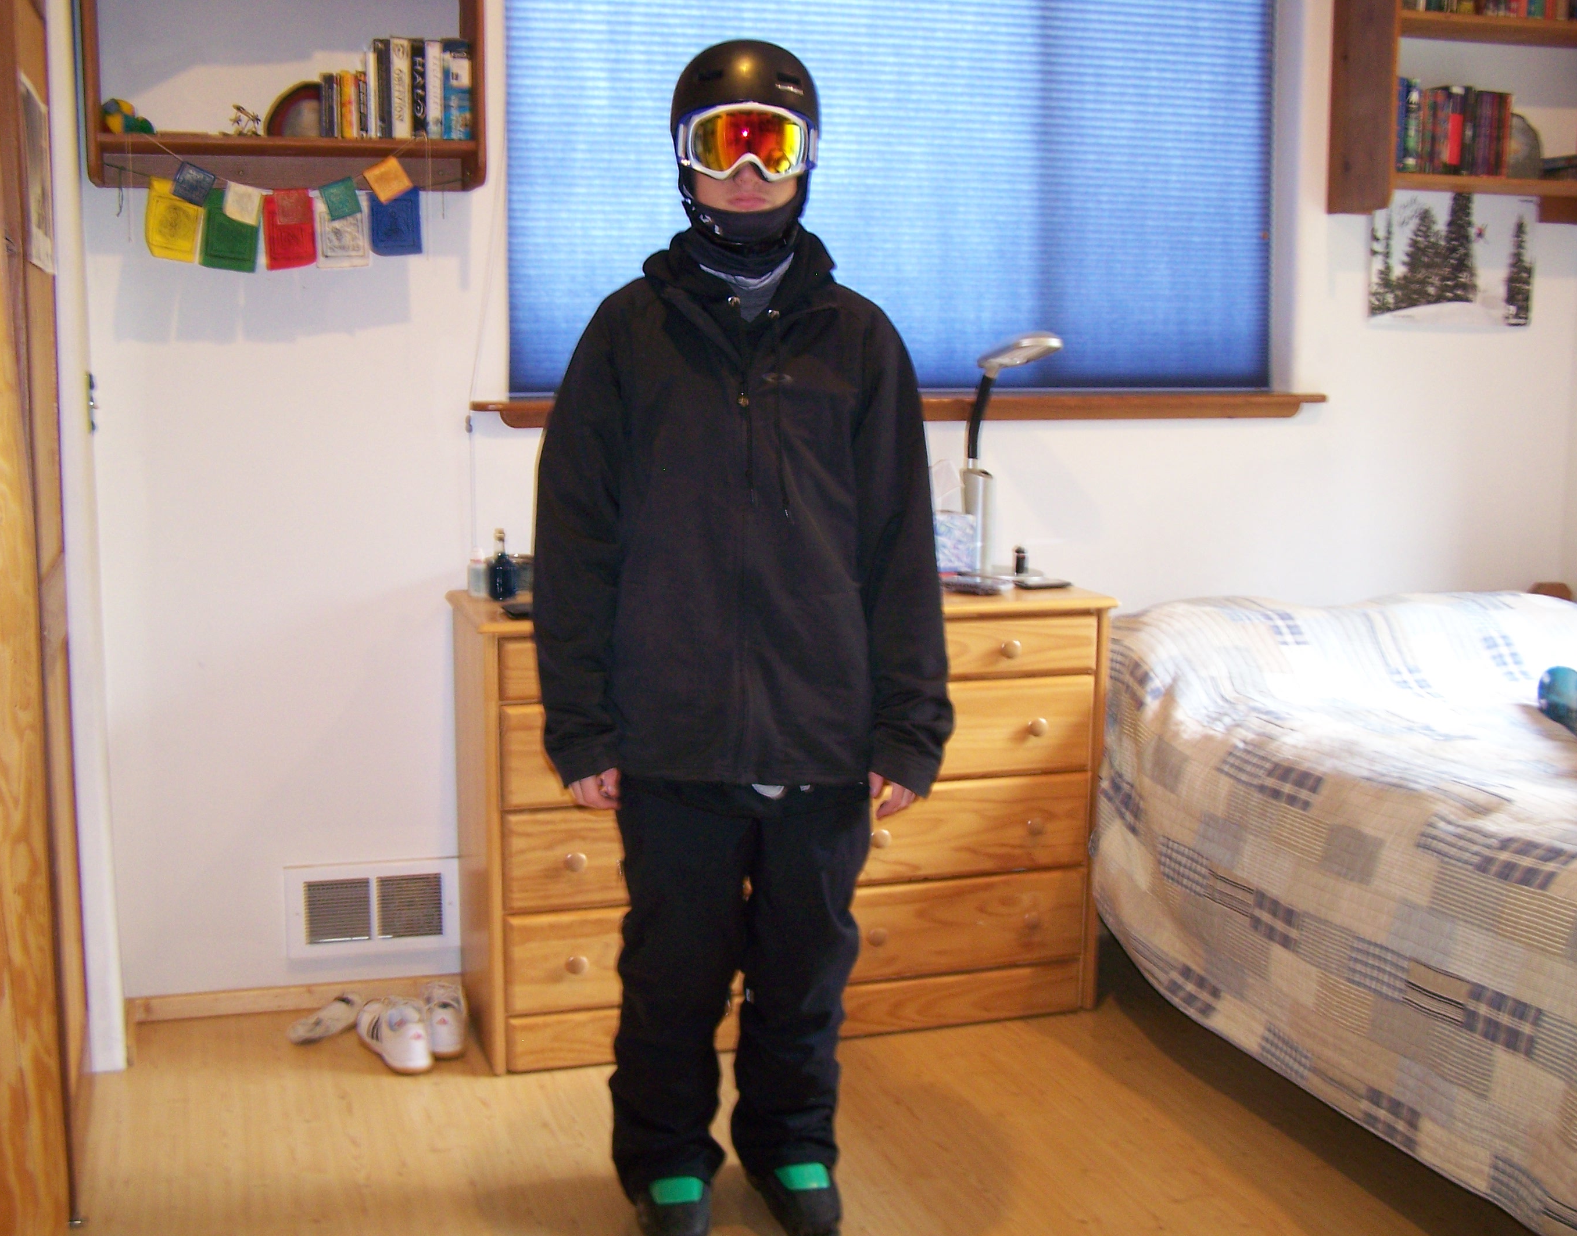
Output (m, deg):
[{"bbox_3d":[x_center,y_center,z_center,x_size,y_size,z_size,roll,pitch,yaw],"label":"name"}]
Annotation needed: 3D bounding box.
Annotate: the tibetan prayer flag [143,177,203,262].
[{"bbox_3d":[-1.134,-0.737,3.339,0.096,0.148,0.015,4,8,-16],"label":"tibetan prayer flag"}]

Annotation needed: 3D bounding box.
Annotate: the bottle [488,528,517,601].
[{"bbox_3d":[-0.572,-0.107,3.608,0.055,0.140,0.055,-2,9,-15],"label":"bottle"}]

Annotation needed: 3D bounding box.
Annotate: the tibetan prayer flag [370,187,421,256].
[{"bbox_3d":[-0.747,-0.755,3.444,0.096,0.126,0.012,-3,9,-15],"label":"tibetan prayer flag"}]

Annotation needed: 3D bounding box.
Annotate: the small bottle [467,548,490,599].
[{"bbox_3d":[-0.629,-0.091,3.660,0.043,0.107,0.043,-2,9,-14],"label":"small bottle"}]

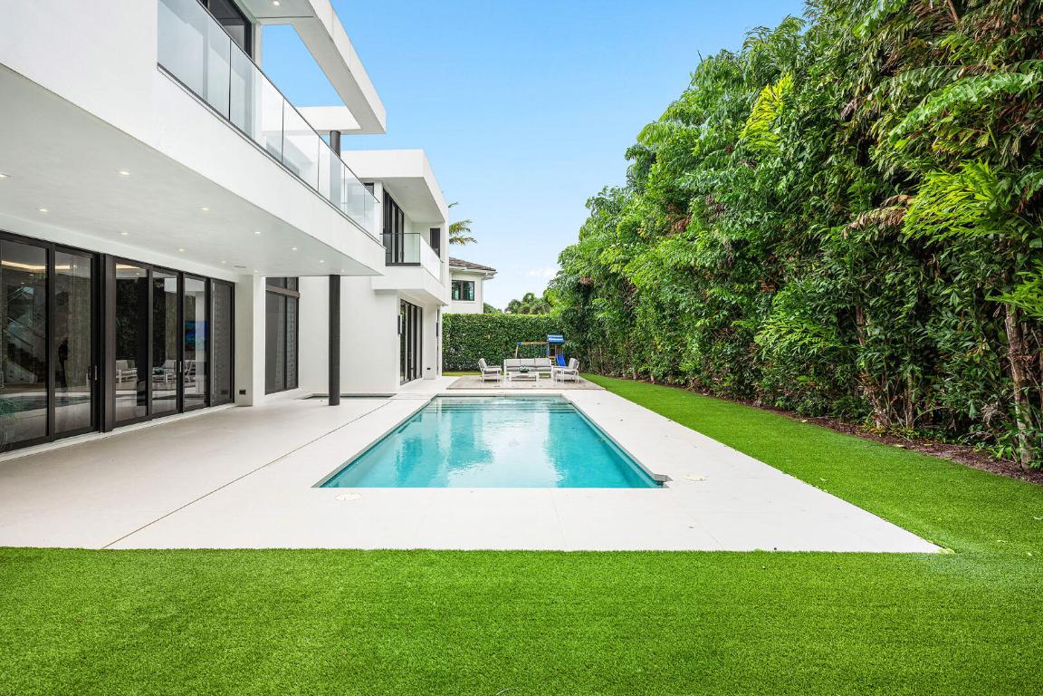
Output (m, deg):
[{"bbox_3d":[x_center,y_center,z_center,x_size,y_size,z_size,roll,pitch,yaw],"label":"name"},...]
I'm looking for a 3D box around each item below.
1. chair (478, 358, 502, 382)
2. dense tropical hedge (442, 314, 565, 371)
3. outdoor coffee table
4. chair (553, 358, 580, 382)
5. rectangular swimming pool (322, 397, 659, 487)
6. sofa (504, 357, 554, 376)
[{"bbox_3d":[-1.178,0.875,18.722,0.866,0.886,0.755,0,1,4],"label":"chair"},{"bbox_3d":[-0.956,-0.267,26.867,7.249,3.040,1.309,0,1,-2],"label":"dense tropical hedge"},{"bbox_3d":[0.086,1.119,18.422,1.148,0.403,0.654,0,1,-2],"label":"outdoor coffee table"},{"bbox_3d":[1.722,0.875,18.722,0.866,0.886,0.755,0,1,-10],"label":"chair"},{"bbox_3d":[-0.481,2.054,9.812,3.695,1.309,9.443,0,1,-2],"label":"rectangular swimming pool"},{"bbox_3d":[0.282,0.884,19.880,1.943,0.836,0.846,0,1,-1],"label":"sofa"}]

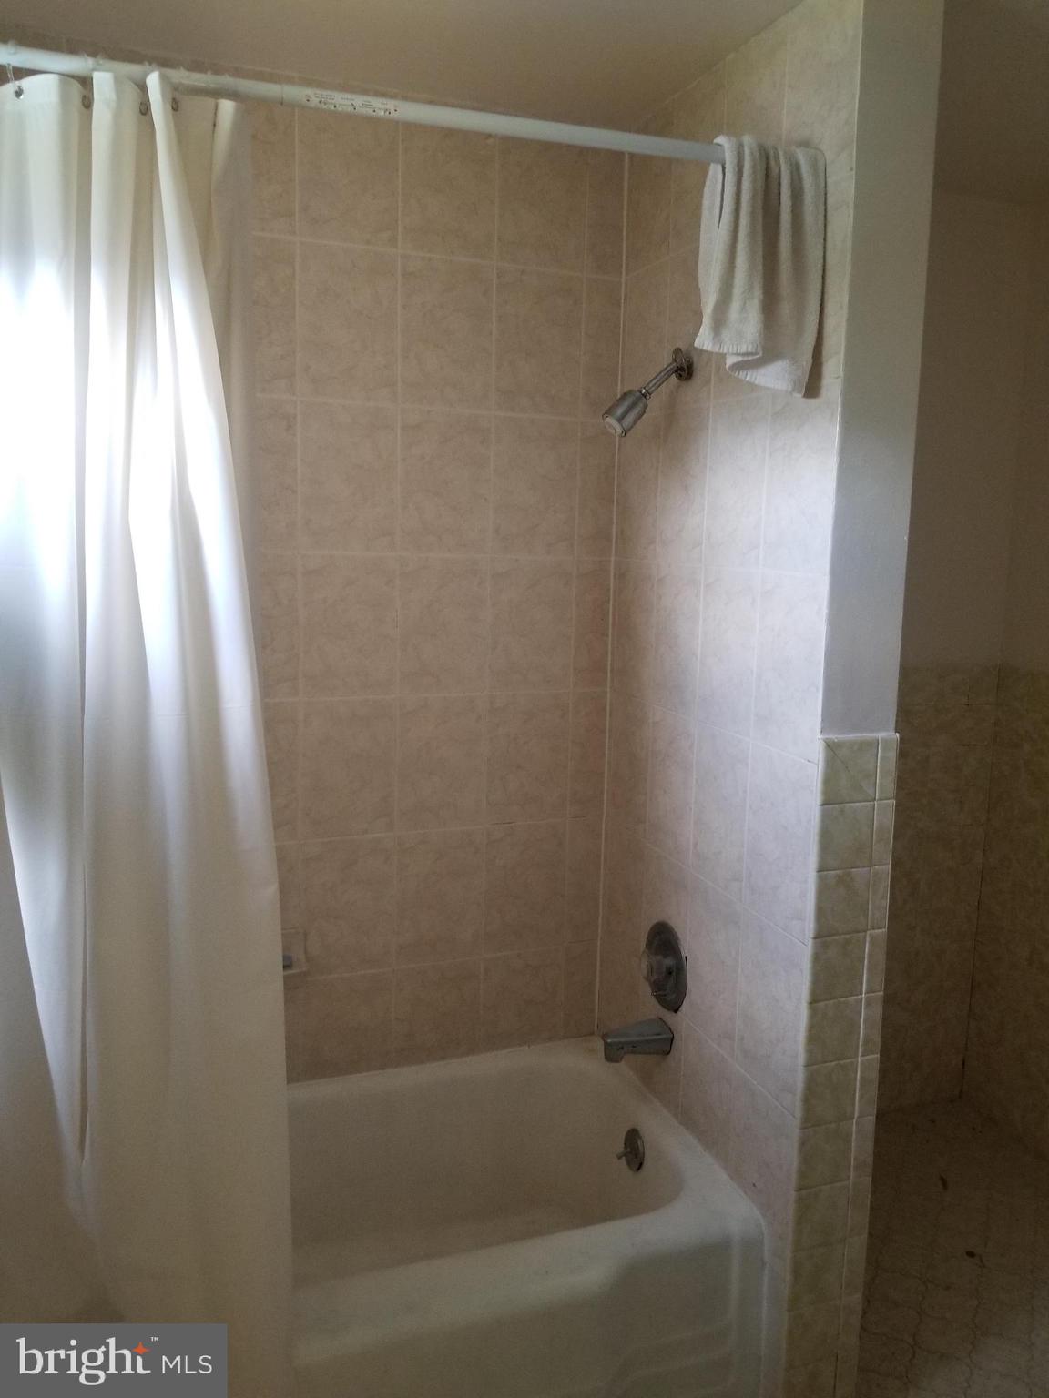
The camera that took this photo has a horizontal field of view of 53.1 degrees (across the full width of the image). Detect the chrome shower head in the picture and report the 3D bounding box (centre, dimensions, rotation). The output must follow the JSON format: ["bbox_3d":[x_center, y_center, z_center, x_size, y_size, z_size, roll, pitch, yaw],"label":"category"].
[{"bbox_3d":[0.236,-0.598,2.038,0.160,0.155,0.062,-1,8,-20],"label":"chrome shower head"}]

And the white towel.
[{"bbox_3d":[0.360,-0.662,1.625,0.175,0.350,0.085,-2,9,-23],"label":"white towel"}]

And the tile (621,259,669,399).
[{"bbox_3d":[0.254,-0.752,2.228,0.010,0.300,0.208,-1,8,-20],"label":"tile"}]

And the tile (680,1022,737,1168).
[{"bbox_3d":[0.358,0.771,2.046,0.010,0.235,0.200,-1,8,-20],"label":"tile"}]

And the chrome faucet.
[{"bbox_3d":[0.232,0.708,2.175,0.138,0.070,0.062,-1,8,-20],"label":"chrome faucet"}]

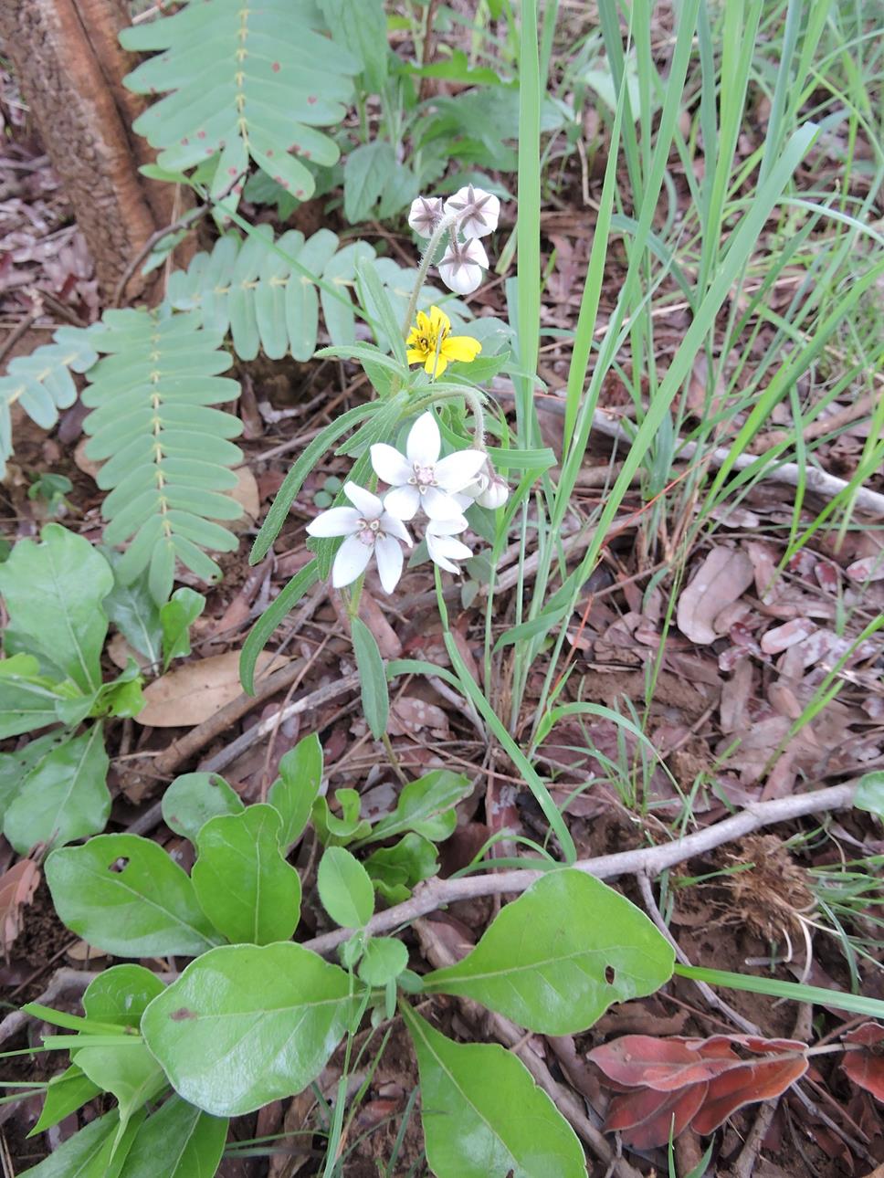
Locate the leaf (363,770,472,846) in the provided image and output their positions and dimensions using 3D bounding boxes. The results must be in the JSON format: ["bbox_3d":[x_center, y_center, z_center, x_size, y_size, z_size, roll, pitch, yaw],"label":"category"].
[{"bbox_3d":[-0.013,0.119,0.443,0.065,0.018,0.034,-28,68,0],"label":"leaf"}]

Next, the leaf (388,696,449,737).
[{"bbox_3d":[-0.014,0.077,0.494,0.037,0.010,0.031,-5,48,-5],"label":"leaf"}]

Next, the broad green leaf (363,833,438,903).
[{"bbox_3d":[-0.024,0.171,0.499,0.045,0.030,0.044,-13,49,-11],"label":"broad green leaf"}]

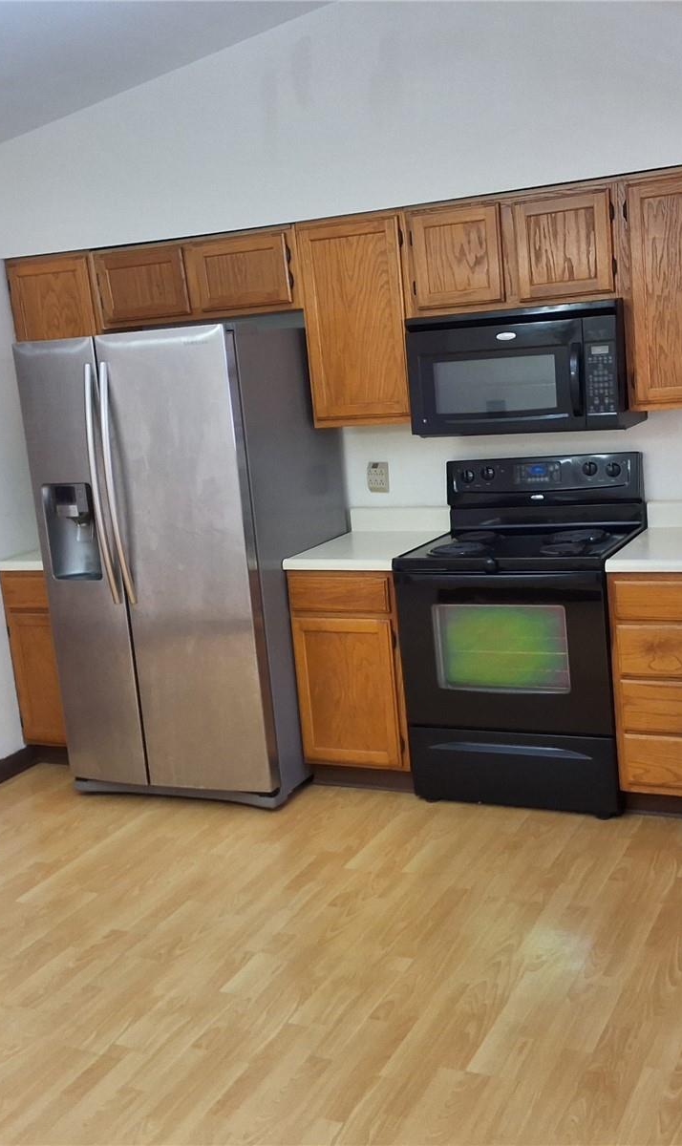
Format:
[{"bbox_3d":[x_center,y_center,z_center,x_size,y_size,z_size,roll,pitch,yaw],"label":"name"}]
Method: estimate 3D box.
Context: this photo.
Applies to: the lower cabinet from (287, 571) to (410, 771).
[{"bbox_3d":[0.161,0.308,4.805,0.437,0.778,0.615,0,12,27],"label":"lower cabinet"}]

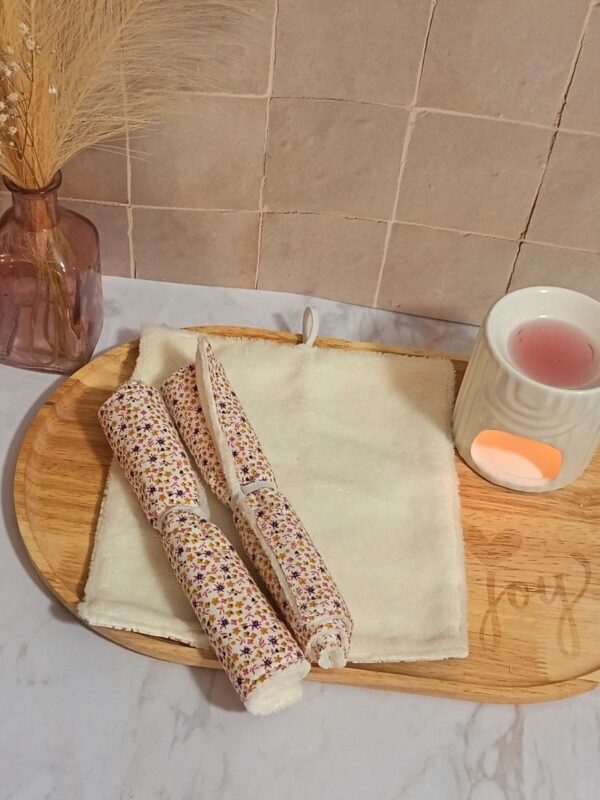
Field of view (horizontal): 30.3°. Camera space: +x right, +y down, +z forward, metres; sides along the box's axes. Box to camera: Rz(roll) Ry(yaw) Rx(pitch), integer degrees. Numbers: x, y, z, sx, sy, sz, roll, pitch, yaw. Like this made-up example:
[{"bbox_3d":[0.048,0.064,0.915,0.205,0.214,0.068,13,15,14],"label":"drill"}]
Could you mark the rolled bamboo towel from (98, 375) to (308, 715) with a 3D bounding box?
[{"bbox_3d":[-0.067,0.085,0.710,0.044,0.044,0.246,-19,52,-21],"label":"rolled bamboo towel"}]

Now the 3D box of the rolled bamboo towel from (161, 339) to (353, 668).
[{"bbox_3d":[-0.030,0.064,0.733,0.040,0.050,0.240,-18,53,-20],"label":"rolled bamboo towel"}]

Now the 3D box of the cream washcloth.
[{"bbox_3d":[-0.008,0.053,0.778,0.245,0.014,0.258,6,49,-1],"label":"cream washcloth"}]

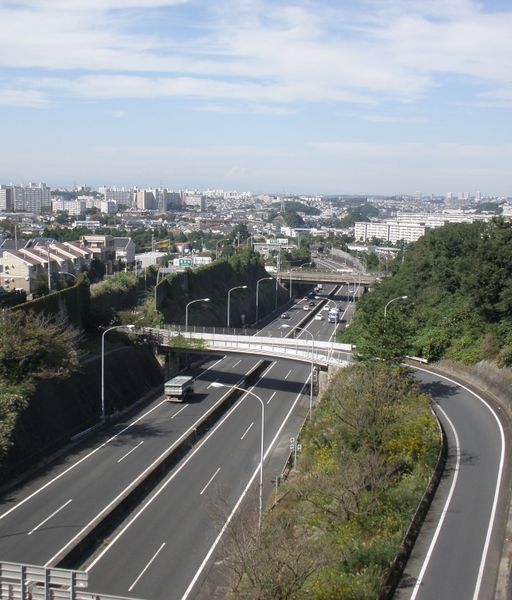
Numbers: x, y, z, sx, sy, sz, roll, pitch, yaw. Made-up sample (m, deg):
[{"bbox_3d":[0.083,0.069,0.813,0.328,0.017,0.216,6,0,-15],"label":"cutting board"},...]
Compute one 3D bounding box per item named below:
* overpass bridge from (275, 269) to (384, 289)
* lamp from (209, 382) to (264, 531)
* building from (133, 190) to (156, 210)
[{"bbox_3d":[25.200,-8.100,300.000,37.000,4.200,14.000,5,8,25],"label":"overpass bridge"},{"bbox_3d":[-1.439,11.363,61.153,4.127,11.095,0.500,2,7,9],"label":"lamp"},{"bbox_3d":[-189.071,-168.723,1450.000,22.000,33.000,32.000,-5,10,-44],"label":"building"}]

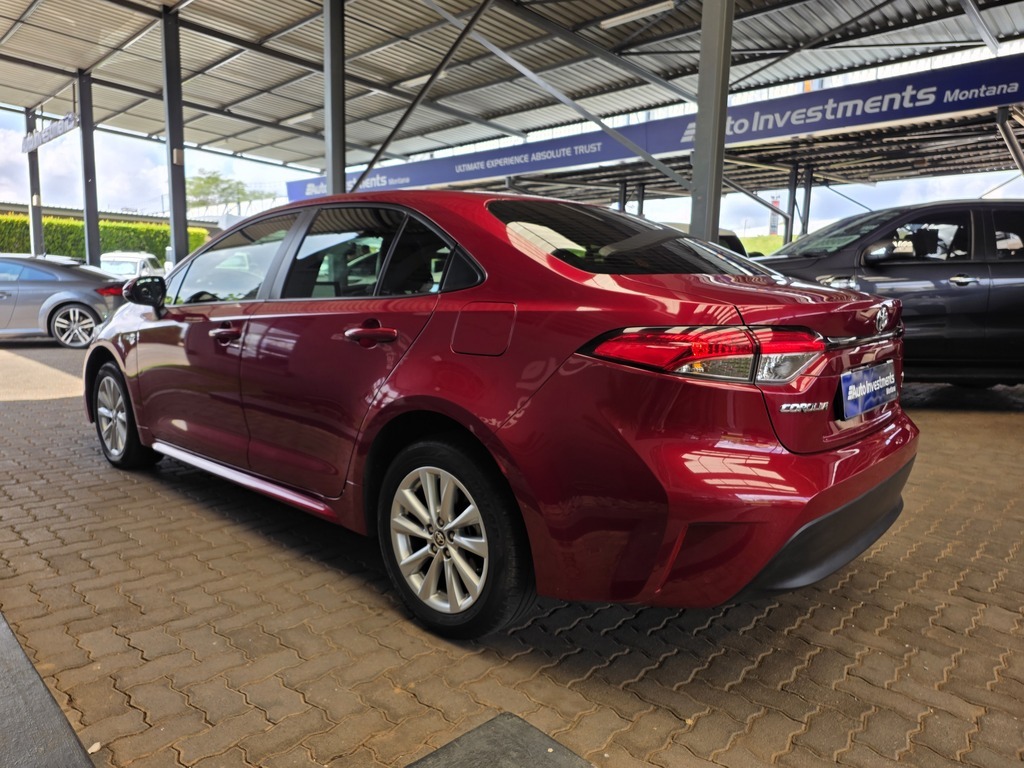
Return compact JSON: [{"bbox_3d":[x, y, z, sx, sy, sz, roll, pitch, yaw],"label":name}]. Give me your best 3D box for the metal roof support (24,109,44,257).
[{"bbox_3d":[-11.440,-3.997,16.363,0.134,5.017,0.172,9,11,43],"label":"metal roof support"}]

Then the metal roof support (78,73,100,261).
[{"bbox_3d":[-8.257,-3.502,13.337,0.134,5.017,0.172,9,11,43],"label":"metal roof support"}]

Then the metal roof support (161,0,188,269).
[{"bbox_3d":[-5.075,-3.007,10.312,0.134,5.017,0.172,9,11,43],"label":"metal roof support"}]

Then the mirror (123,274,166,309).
[{"bbox_3d":[-1.665,-0.424,3.111,0.160,0.155,0.200,8,10,41],"label":"mirror"}]

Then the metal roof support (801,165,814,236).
[{"bbox_3d":[6.556,-2.903,15.396,0.120,3.947,0.150,9,11,43],"label":"metal roof support"}]

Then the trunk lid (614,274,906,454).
[{"bbox_3d":[0.879,-0.100,2.185,0.580,0.480,1.200,8,10,41],"label":"trunk lid"}]

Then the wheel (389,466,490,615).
[{"bbox_3d":[-0.181,0.469,2.130,0.445,0.445,0.160,8,10,41],"label":"wheel"}]

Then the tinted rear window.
[{"bbox_3d":[0.468,-0.499,2.500,0.660,0.120,1.180,36,27,33],"label":"tinted rear window"}]

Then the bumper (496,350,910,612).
[{"bbox_3d":[0.819,0.200,2.273,0.750,0.670,1.760,8,10,41],"label":"bumper"}]

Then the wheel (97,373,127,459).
[{"bbox_3d":[-2.205,0.177,3.893,0.445,0.445,0.160,8,10,41],"label":"wheel"}]

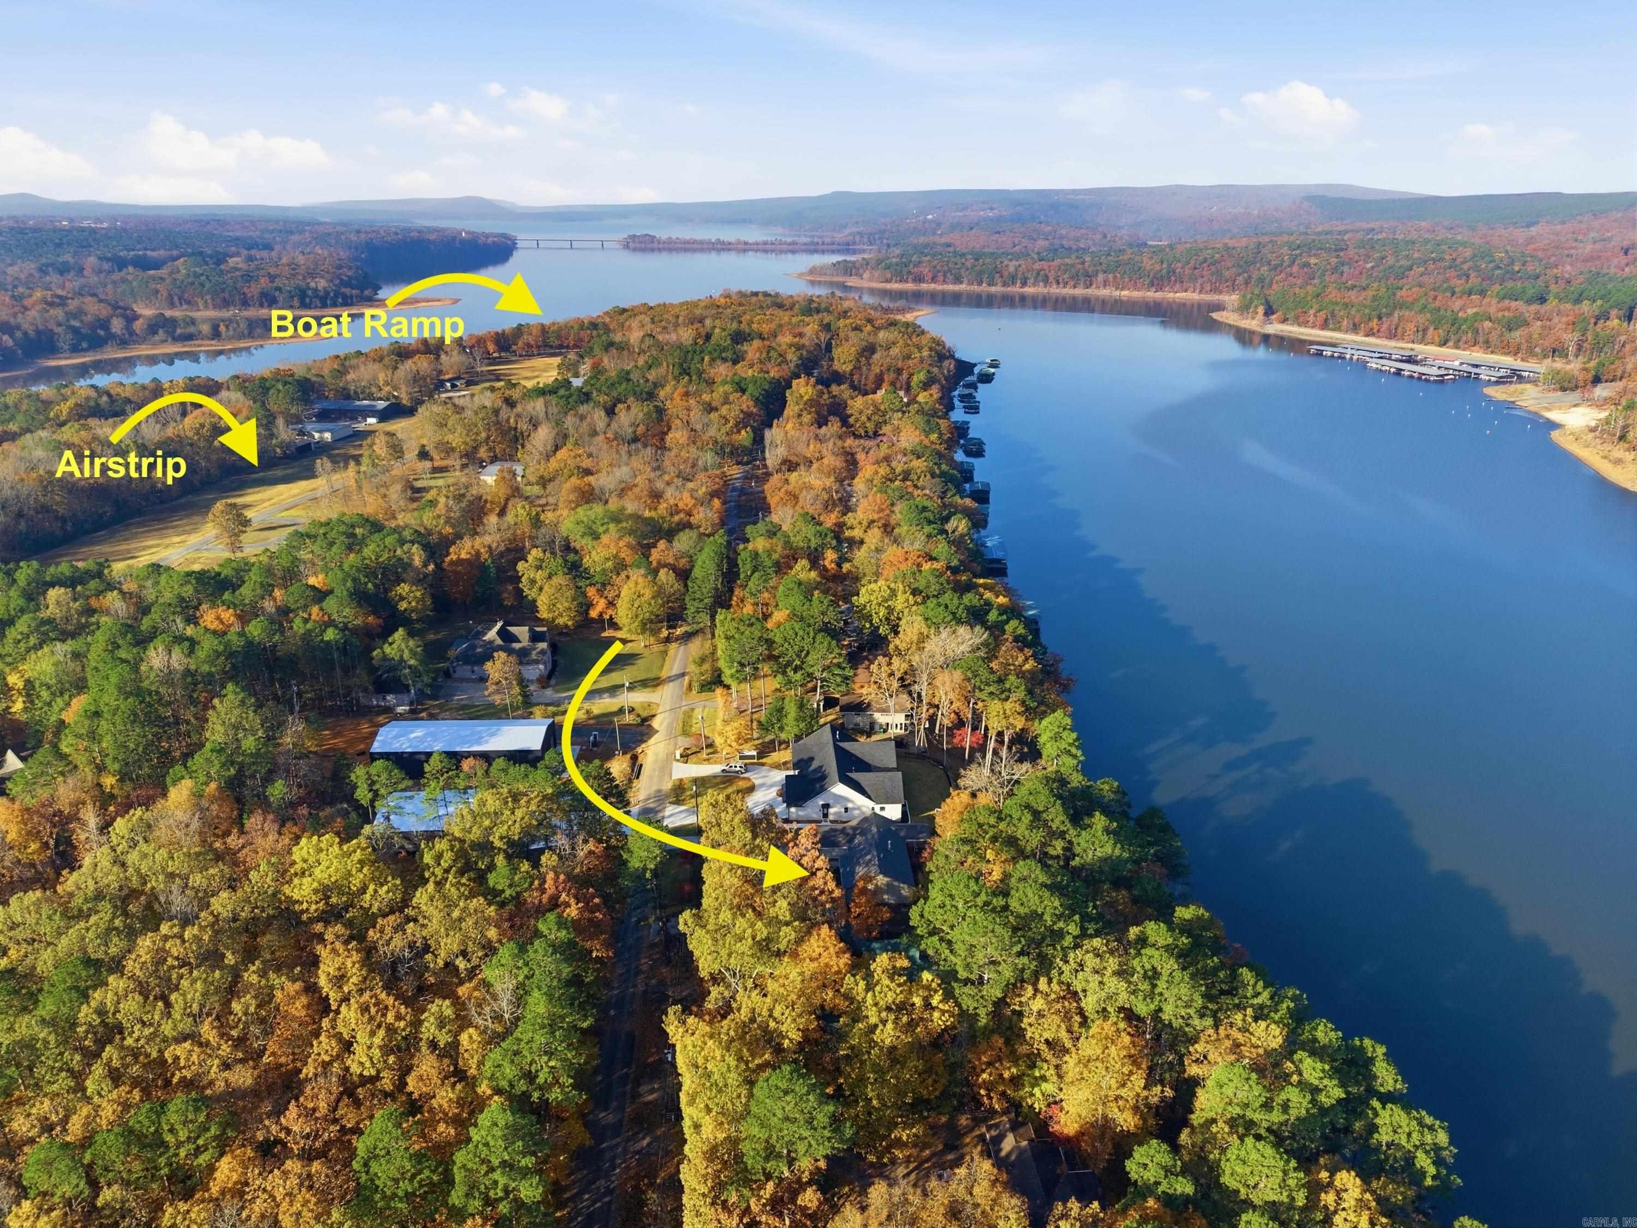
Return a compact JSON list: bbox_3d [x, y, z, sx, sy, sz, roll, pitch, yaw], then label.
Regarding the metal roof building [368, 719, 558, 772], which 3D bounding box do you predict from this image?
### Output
[{"bbox_3d":[-65.890,24.530,212.380,30.770,7.270,12.870,-1,20,-2],"label":"metal roof building"}]

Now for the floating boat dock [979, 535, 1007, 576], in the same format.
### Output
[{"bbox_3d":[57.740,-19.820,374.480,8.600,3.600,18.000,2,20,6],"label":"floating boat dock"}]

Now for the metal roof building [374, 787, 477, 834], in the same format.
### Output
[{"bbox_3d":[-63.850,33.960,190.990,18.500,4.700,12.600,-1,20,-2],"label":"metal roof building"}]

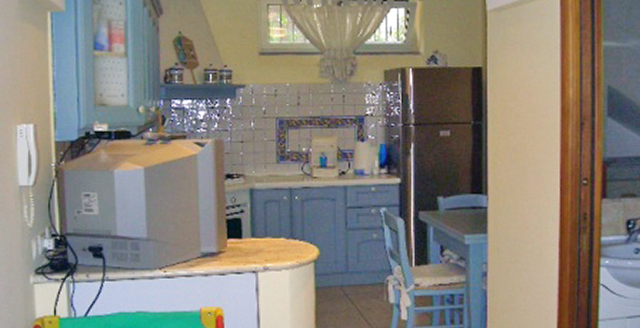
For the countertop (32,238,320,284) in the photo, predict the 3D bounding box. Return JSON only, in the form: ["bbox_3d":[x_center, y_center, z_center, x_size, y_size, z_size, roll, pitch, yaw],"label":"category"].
[{"bbox_3d":[-0.559,0.394,3.008,1.120,0.040,0.600,-2,5,-10],"label":"countertop"}]

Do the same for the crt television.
[{"bbox_3d":[-0.741,0.145,2.987,0.570,0.475,0.460,0,5,14],"label":"crt television"}]

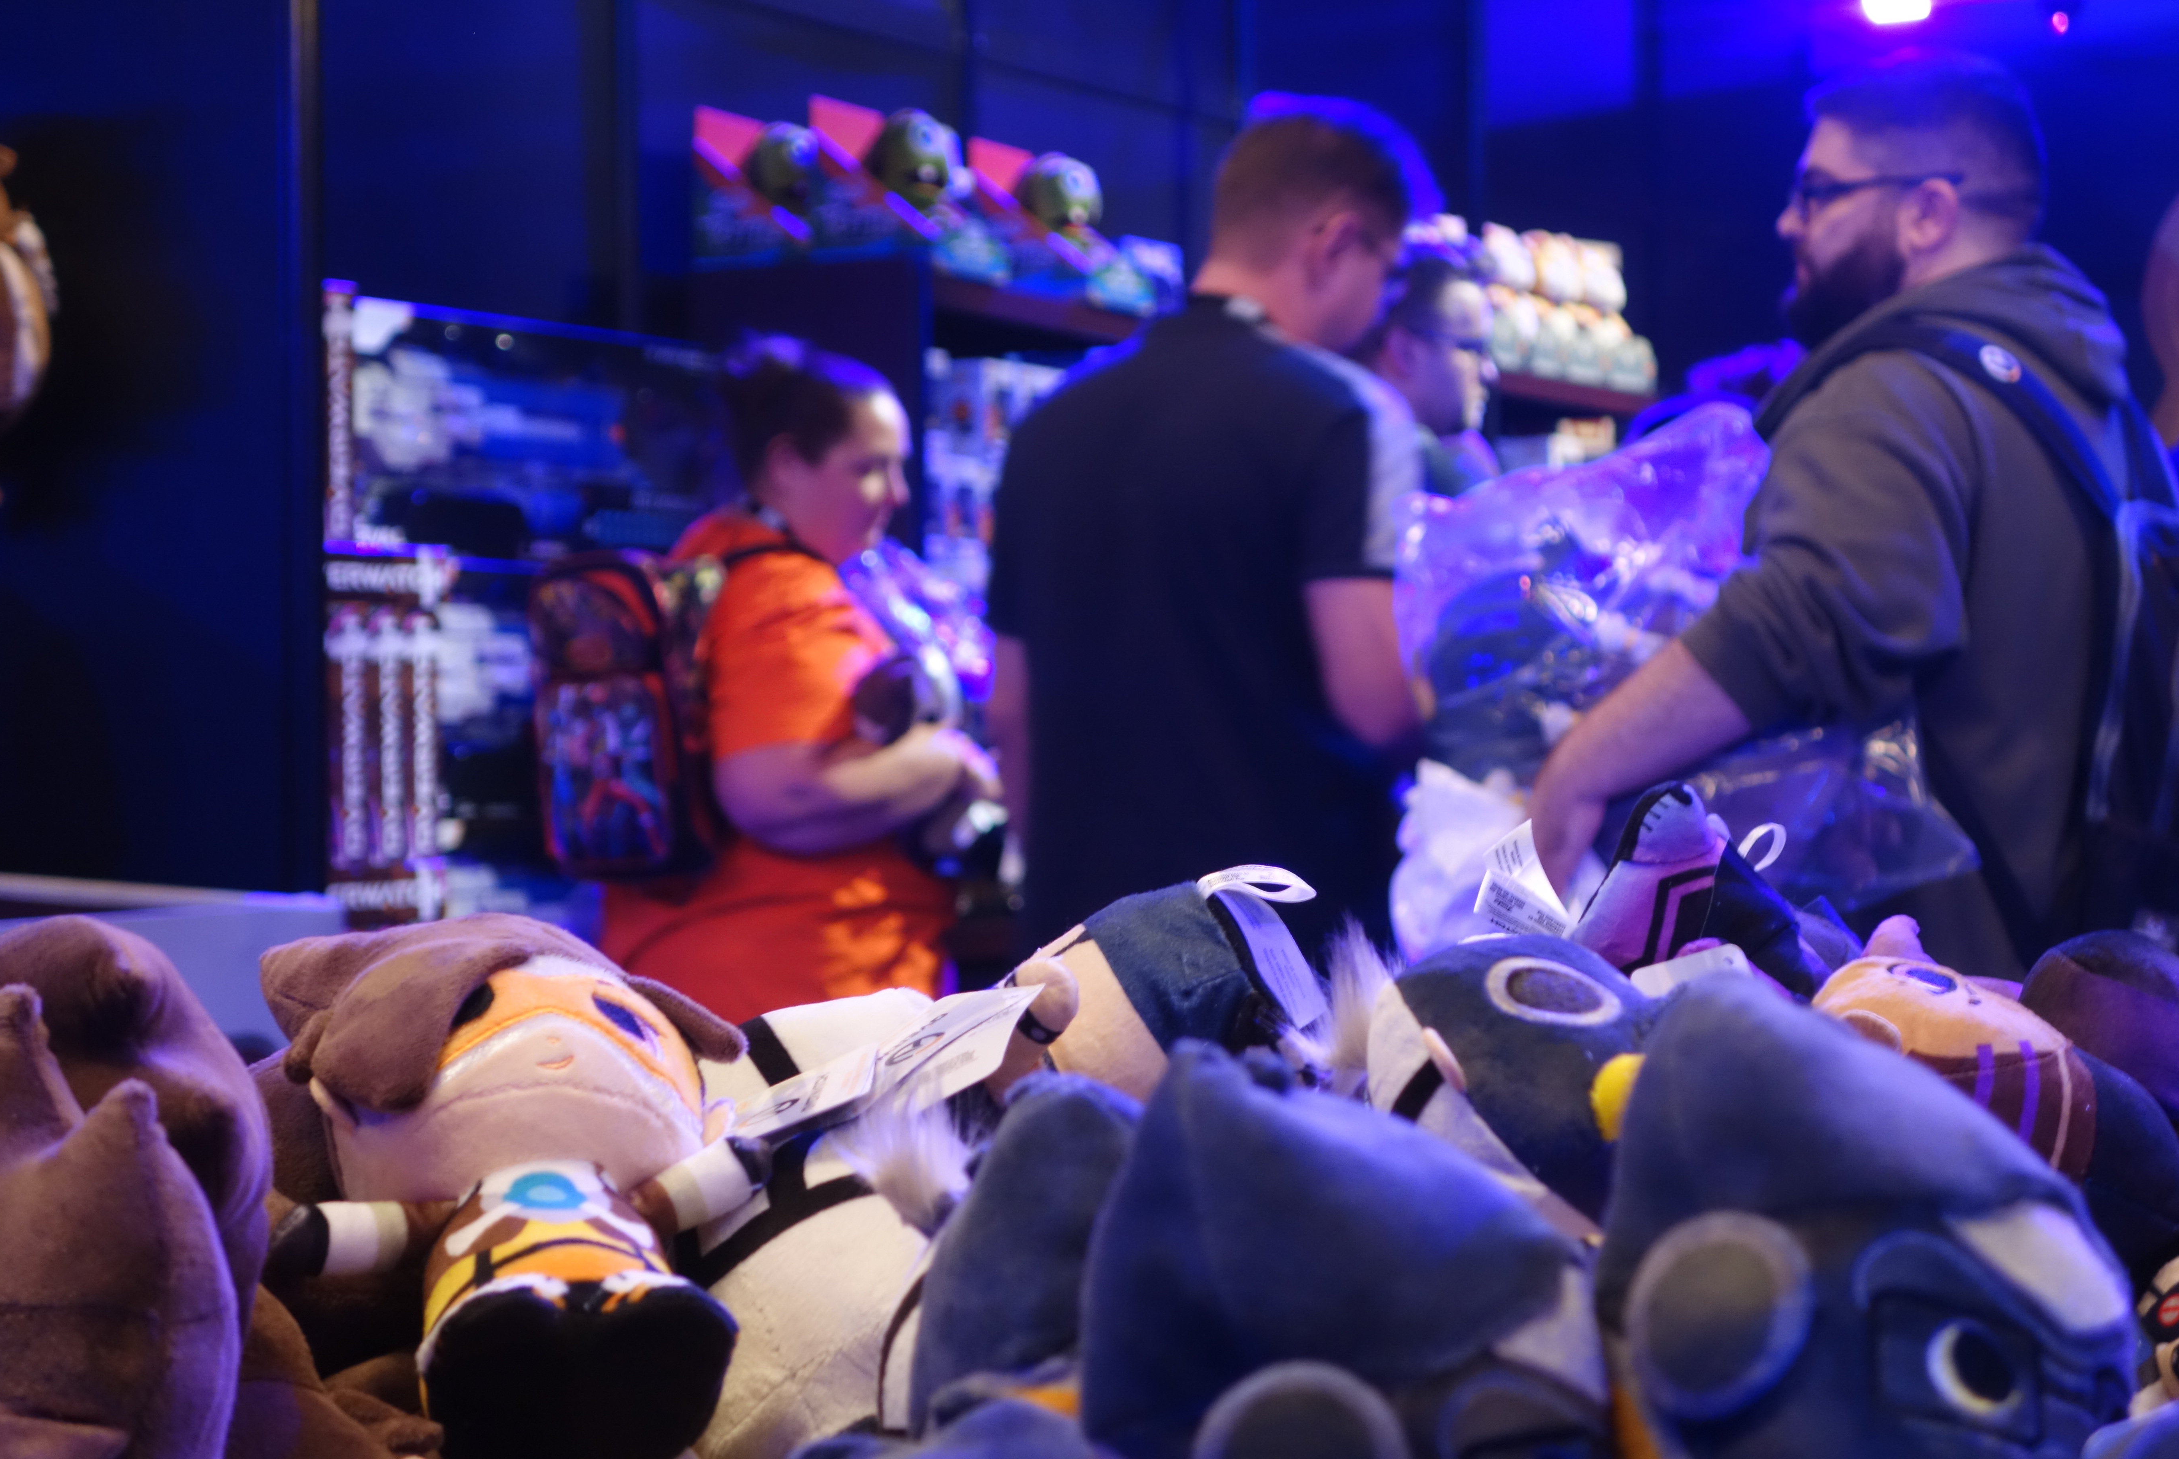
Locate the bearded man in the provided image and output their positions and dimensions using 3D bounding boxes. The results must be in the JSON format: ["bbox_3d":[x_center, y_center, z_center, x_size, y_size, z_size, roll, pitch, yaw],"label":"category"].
[{"bbox_3d":[0.669,0.293,4.062,0.550,1.770,0.550,-1,-1,12],"label":"bearded man"}]

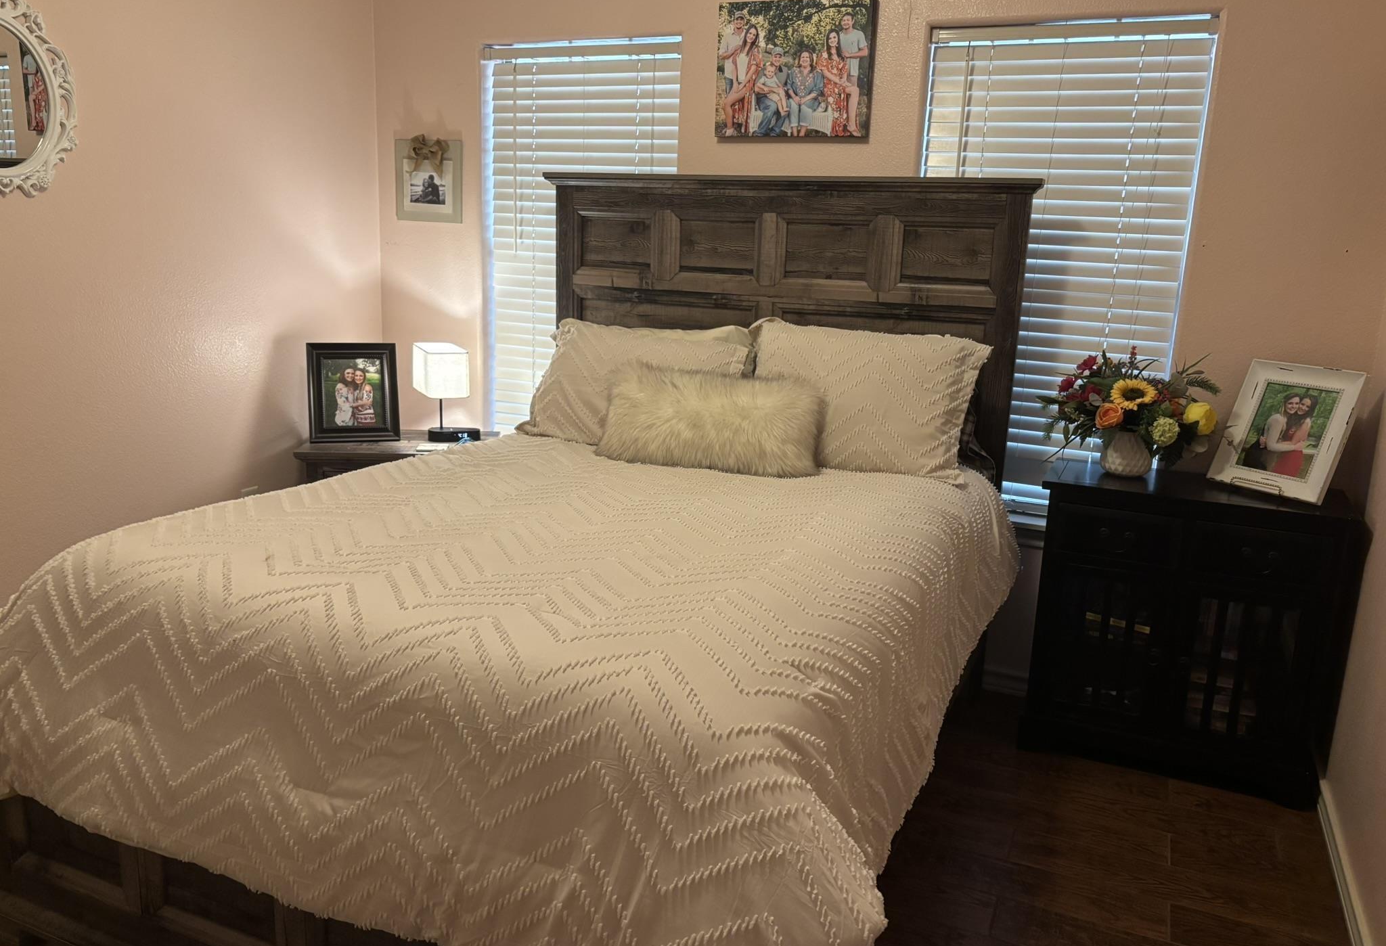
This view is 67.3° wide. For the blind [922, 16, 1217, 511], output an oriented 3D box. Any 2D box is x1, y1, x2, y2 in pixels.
[{"bbox_3d":[1.062,-0.585,3.171,0.775,1.467,0.060,8,14,23],"label":"blind"}]

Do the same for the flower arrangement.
[{"bbox_3d":[1.240,-0.198,2.969,0.490,0.310,0.310,8,14,23],"label":"flower arrangement"}]

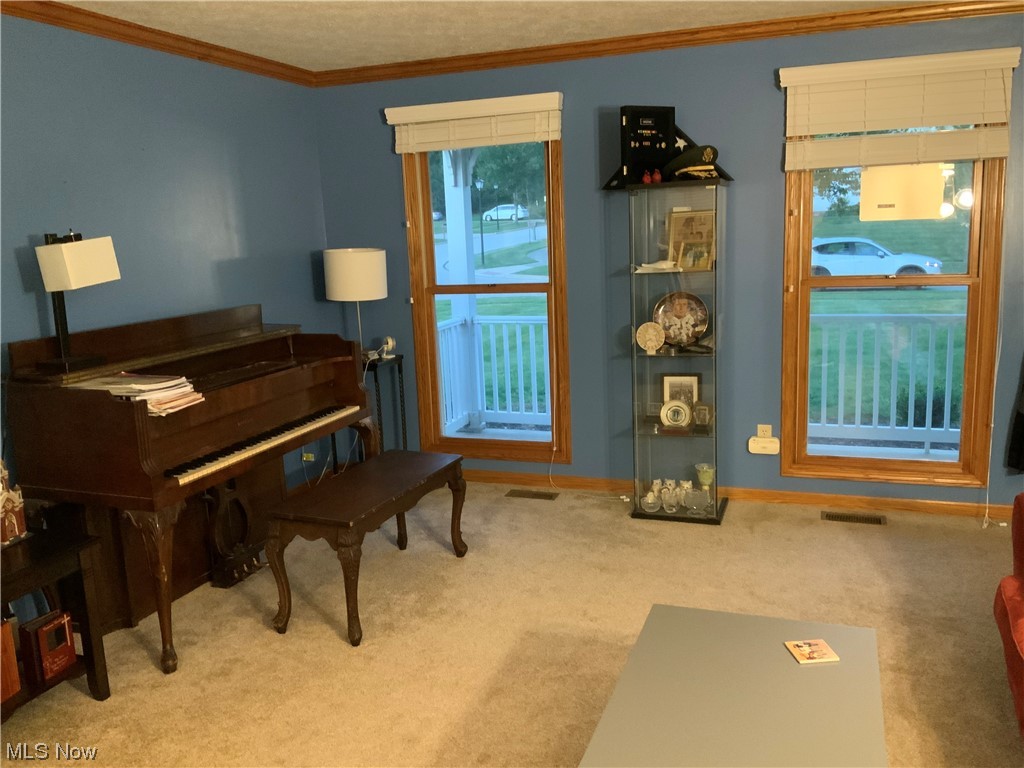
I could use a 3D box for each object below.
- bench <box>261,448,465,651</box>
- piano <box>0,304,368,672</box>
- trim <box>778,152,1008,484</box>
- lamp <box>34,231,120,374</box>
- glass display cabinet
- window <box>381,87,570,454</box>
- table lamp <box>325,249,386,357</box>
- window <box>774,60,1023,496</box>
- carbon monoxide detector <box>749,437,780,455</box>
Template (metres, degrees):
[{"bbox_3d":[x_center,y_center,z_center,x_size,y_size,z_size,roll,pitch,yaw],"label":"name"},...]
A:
[{"bbox_3d":[-0.549,0.624,3.481,0.385,0.468,0.930,1,11,19],"label":"bench"},{"bbox_3d":[-1.208,0.295,3.609,0.610,1.120,1.485,1,11,19],"label":"piano"},{"bbox_3d":[1.791,-0.396,4.093,0.930,1.782,0.075,1,11,19],"label":"trim"},{"bbox_3d":[-1.535,-0.293,3.020,0.155,0.475,0.295,1,11,19],"label":"lamp"},{"bbox_3d":[0.831,-0.163,4.244,0.430,1.630,0.370,1,11,19],"label":"glass display cabinet"},{"bbox_3d":[-0.161,-0.526,4.727,0.990,1.962,0.135,1,11,19],"label":"window"},{"bbox_3d":[-0.854,-0.440,4.738,0.336,0.618,0.336,1,11,19],"label":"table lamp"},{"bbox_3d":[1.766,-0.484,4.052,0.980,1.972,0.135,1,11,19],"label":"window"},{"bbox_3d":[1.307,0.319,4.434,0.150,0.088,0.040,2,11,20],"label":"carbon monoxide detector"}]

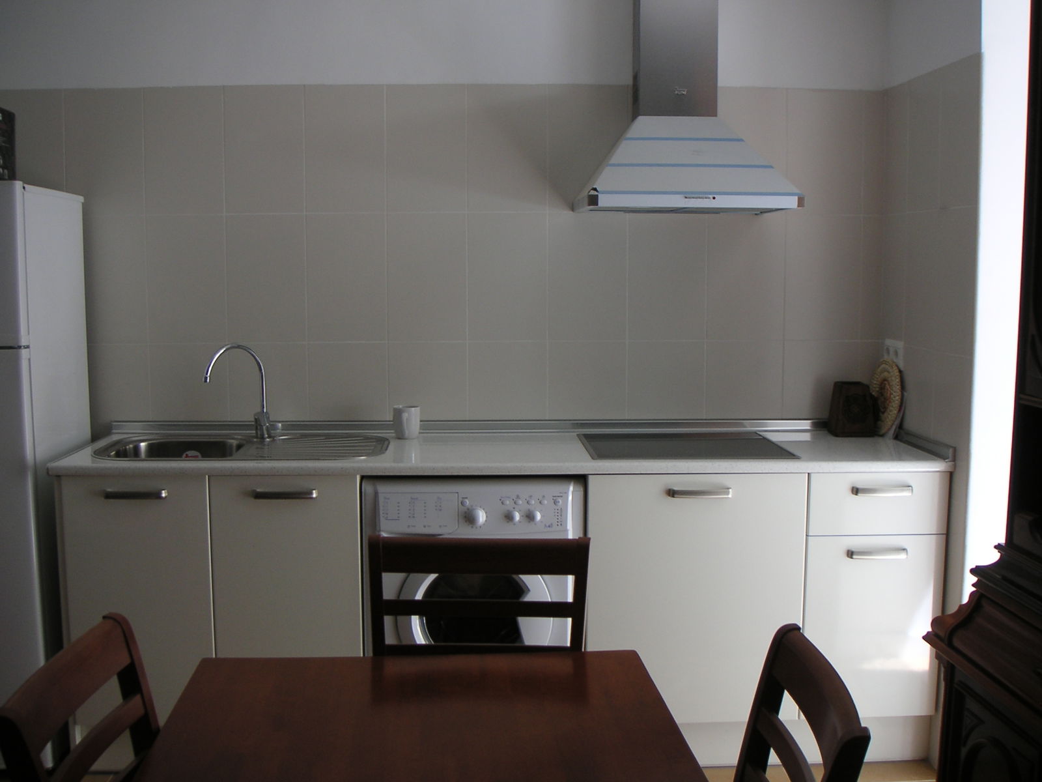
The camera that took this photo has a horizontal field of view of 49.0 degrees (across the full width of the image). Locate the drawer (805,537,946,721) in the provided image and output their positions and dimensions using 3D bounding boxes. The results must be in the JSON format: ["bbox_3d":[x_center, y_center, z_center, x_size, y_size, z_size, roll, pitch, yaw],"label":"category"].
[{"bbox_3d":[0.945,0.618,3.353,0.395,0.520,0.500,0,5,-1],"label":"drawer"}]

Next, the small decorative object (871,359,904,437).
[{"bbox_3d":[1.102,0.022,3.472,0.035,0.240,0.235,0,6,-2],"label":"small decorative object"}]

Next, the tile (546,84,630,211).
[{"bbox_3d":[0.207,-0.750,3.547,0.250,0.398,0.010,0,5,-1],"label":"tile"}]

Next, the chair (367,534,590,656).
[{"bbox_3d":[-0.085,0.735,1.986,0.425,0.905,0.470,0,6,2],"label":"chair"}]

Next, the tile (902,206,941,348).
[{"bbox_3d":[1.159,-0.319,3.292,0.010,0.400,0.250,0,6,-2],"label":"tile"}]

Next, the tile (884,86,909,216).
[{"bbox_3d":[1.146,-0.730,3.474,0.010,0.394,0.201,0,6,-2],"label":"tile"}]

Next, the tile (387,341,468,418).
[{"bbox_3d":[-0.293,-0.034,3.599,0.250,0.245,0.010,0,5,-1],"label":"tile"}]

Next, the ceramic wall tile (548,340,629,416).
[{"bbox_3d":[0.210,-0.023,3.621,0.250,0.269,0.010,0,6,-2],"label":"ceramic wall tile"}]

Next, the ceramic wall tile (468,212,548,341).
[{"bbox_3d":[-0.043,-0.355,3.571,0.250,0.400,0.010,0,6,-2],"label":"ceramic wall tile"}]

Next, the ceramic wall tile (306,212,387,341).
[{"bbox_3d":[-0.541,-0.349,3.541,0.250,0.396,0.010,0,6,-2],"label":"ceramic wall tile"}]

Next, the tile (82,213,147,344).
[{"bbox_3d":[-1.272,-0.342,3.523,0.250,0.400,0.010,0,6,-2],"label":"tile"}]

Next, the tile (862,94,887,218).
[{"bbox_3d":[1.103,-0.739,3.564,0.072,0.396,0.010,0,6,-2],"label":"tile"}]

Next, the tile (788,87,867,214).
[{"bbox_3d":[0.944,-0.744,3.566,0.250,0.398,0.010,0,5,-1],"label":"tile"}]

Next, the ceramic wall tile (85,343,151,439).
[{"bbox_3d":[-1.273,0.003,3.550,0.250,0.304,0.010,0,6,-2],"label":"ceramic wall tile"}]

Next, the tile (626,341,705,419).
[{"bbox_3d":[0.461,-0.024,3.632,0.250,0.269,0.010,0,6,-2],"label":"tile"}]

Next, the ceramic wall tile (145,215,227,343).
[{"bbox_3d":[-1.036,-0.348,3.552,0.250,0.398,0.010,0,5,-1],"label":"ceramic wall tile"}]

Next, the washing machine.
[{"bbox_3d":[-0.134,0.626,3.362,0.595,0.845,0.550,0,5,-1],"label":"washing machine"}]

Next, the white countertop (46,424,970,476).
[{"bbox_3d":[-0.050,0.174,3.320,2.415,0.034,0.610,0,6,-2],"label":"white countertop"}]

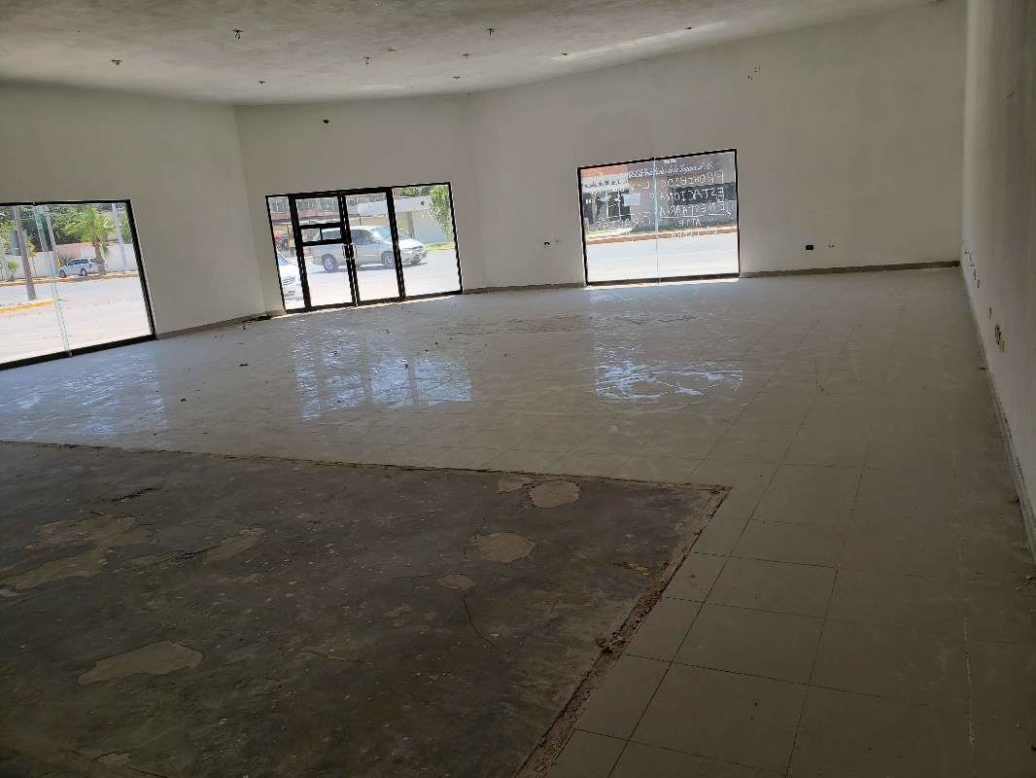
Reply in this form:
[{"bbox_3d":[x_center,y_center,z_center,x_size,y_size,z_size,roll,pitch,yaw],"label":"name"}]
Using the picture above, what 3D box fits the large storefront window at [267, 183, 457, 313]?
[{"bbox_3d":[-2.843,-2.709,14.882,3.426,2.164,0.100,-9,12,-15],"label":"large storefront window"}]

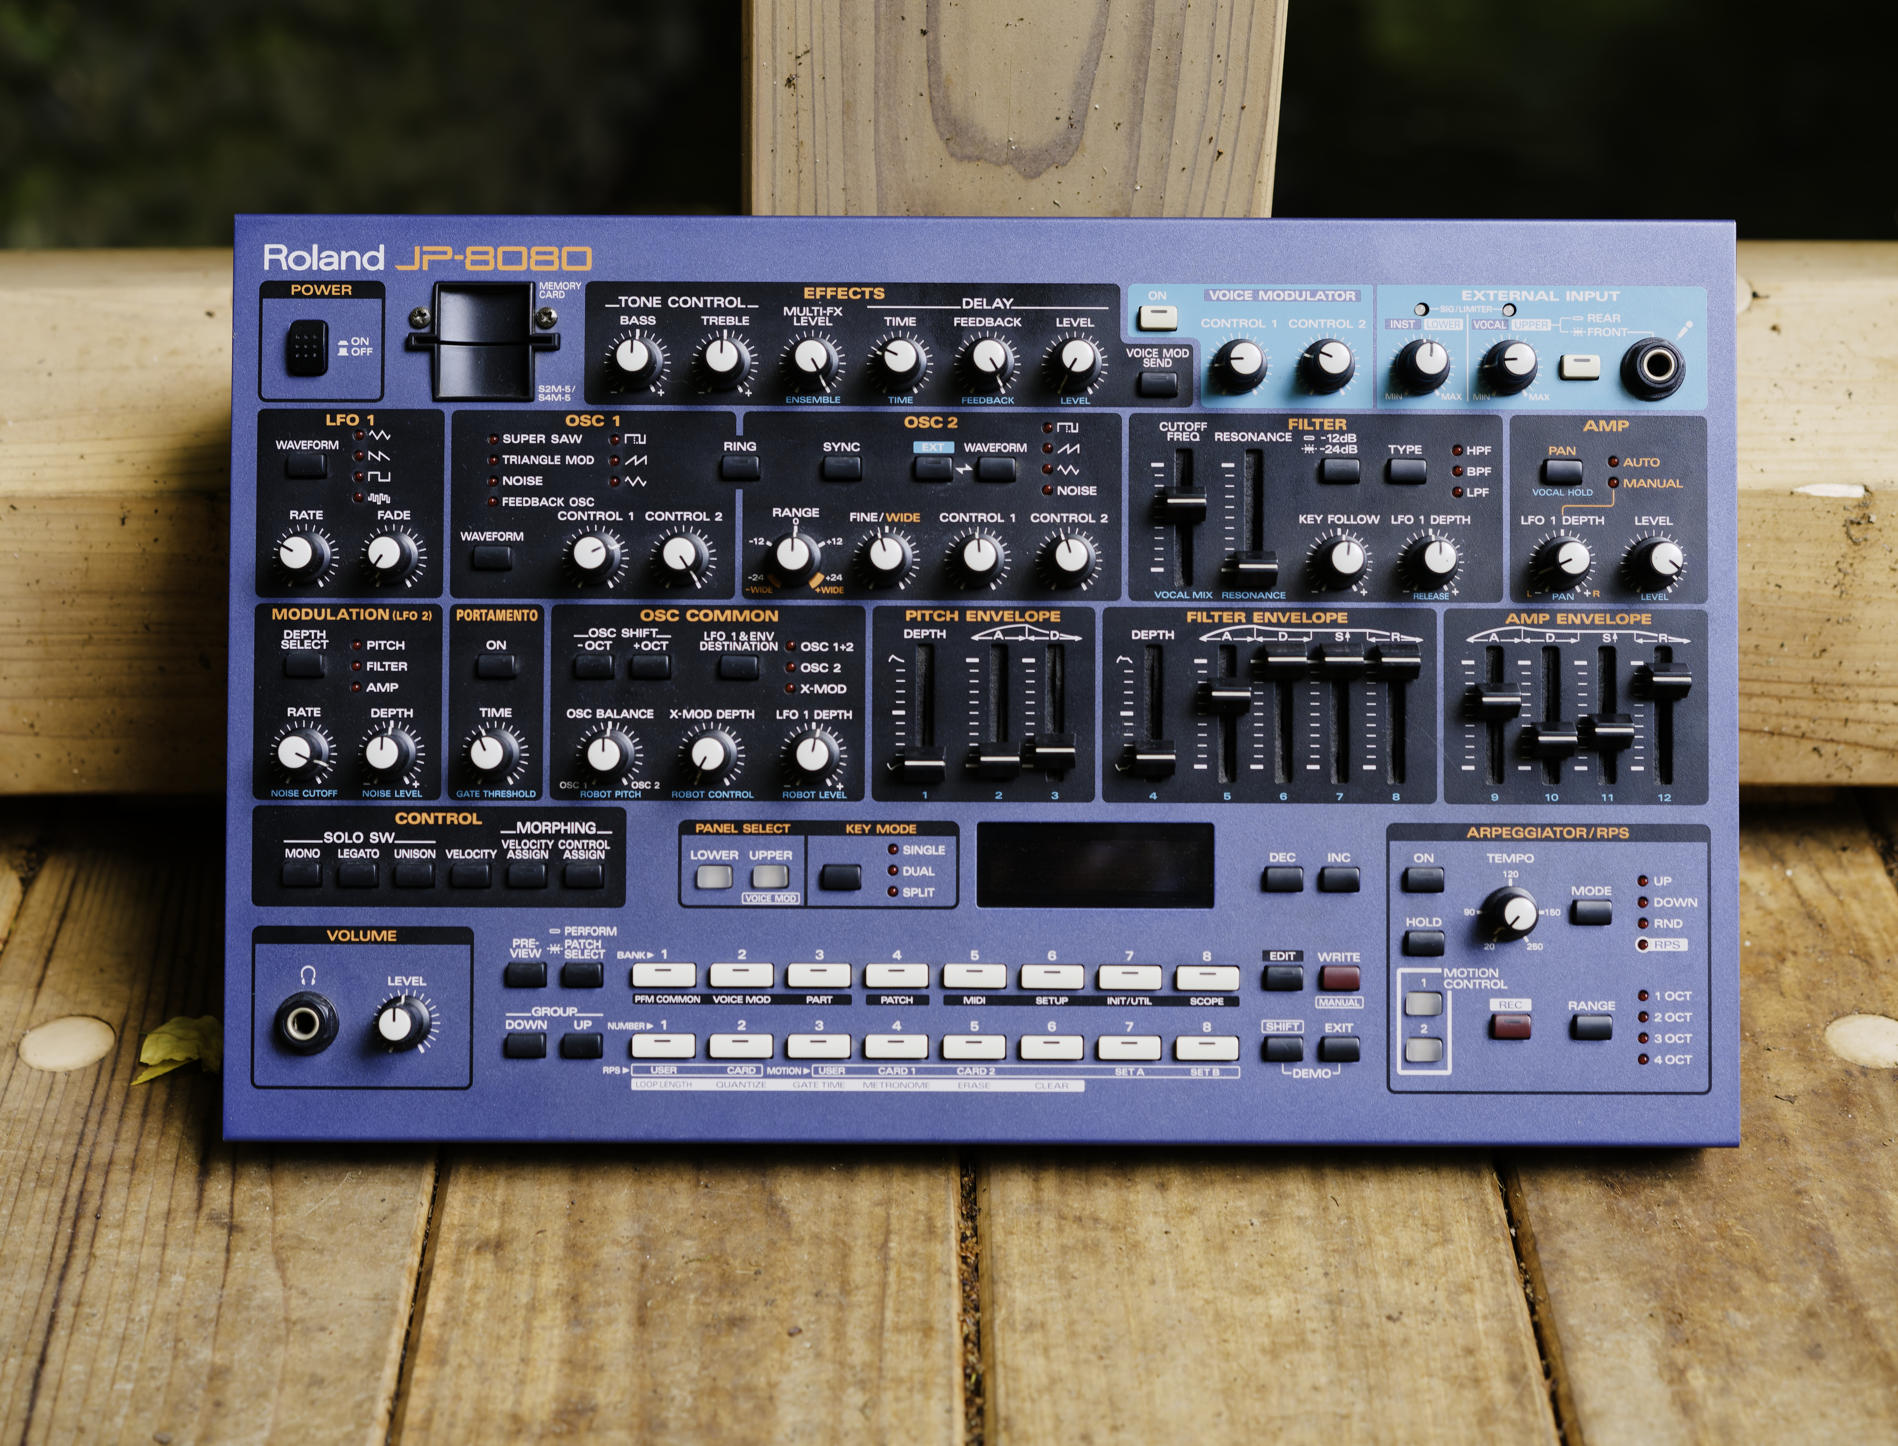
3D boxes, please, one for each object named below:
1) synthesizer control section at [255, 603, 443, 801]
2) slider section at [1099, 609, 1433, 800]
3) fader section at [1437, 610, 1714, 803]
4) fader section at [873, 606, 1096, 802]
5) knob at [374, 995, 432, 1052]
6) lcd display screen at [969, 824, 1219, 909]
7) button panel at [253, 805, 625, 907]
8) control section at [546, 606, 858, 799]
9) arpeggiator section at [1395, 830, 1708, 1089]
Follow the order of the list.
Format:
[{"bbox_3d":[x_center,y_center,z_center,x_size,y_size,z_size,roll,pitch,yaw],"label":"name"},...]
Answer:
[{"bbox_3d":[-0.169,-0.006,0.927,0.053,0.056,0.018,0,-2,0],"label":"synthesizer control section"},{"bbox_3d":[0.091,-0.005,0.930,0.094,0.056,0.012,0,-2,0],"label":"slider section"},{"bbox_3d":[0.177,-0.005,0.929,0.074,0.055,0.012,0,-2,0],"label":"fader section"},{"bbox_3d":[0.010,-0.005,0.930,0.063,0.055,0.012,0,-2,0],"label":"fader section"},{"bbox_3d":[-0.153,0.085,0.923,0.016,0.016,0.017,0,-2,0],"label":"knob"},{"bbox_3d":[0.042,0.040,0.935,0.067,0.024,0.004,0,-2,0],"label":"lcd display screen"},{"bbox_3d":[-0.143,0.038,0.932,0.105,0.029,0.005,0,-2,0],"label":"button panel"},{"bbox_3d":[-0.068,-0.006,0.927,0.089,0.056,0.018,0,-2,0],"label":"control section"},{"bbox_3d":[0.169,0.066,0.924,0.091,0.076,0.018,0,-2,0],"label":"arpeggiator section"}]

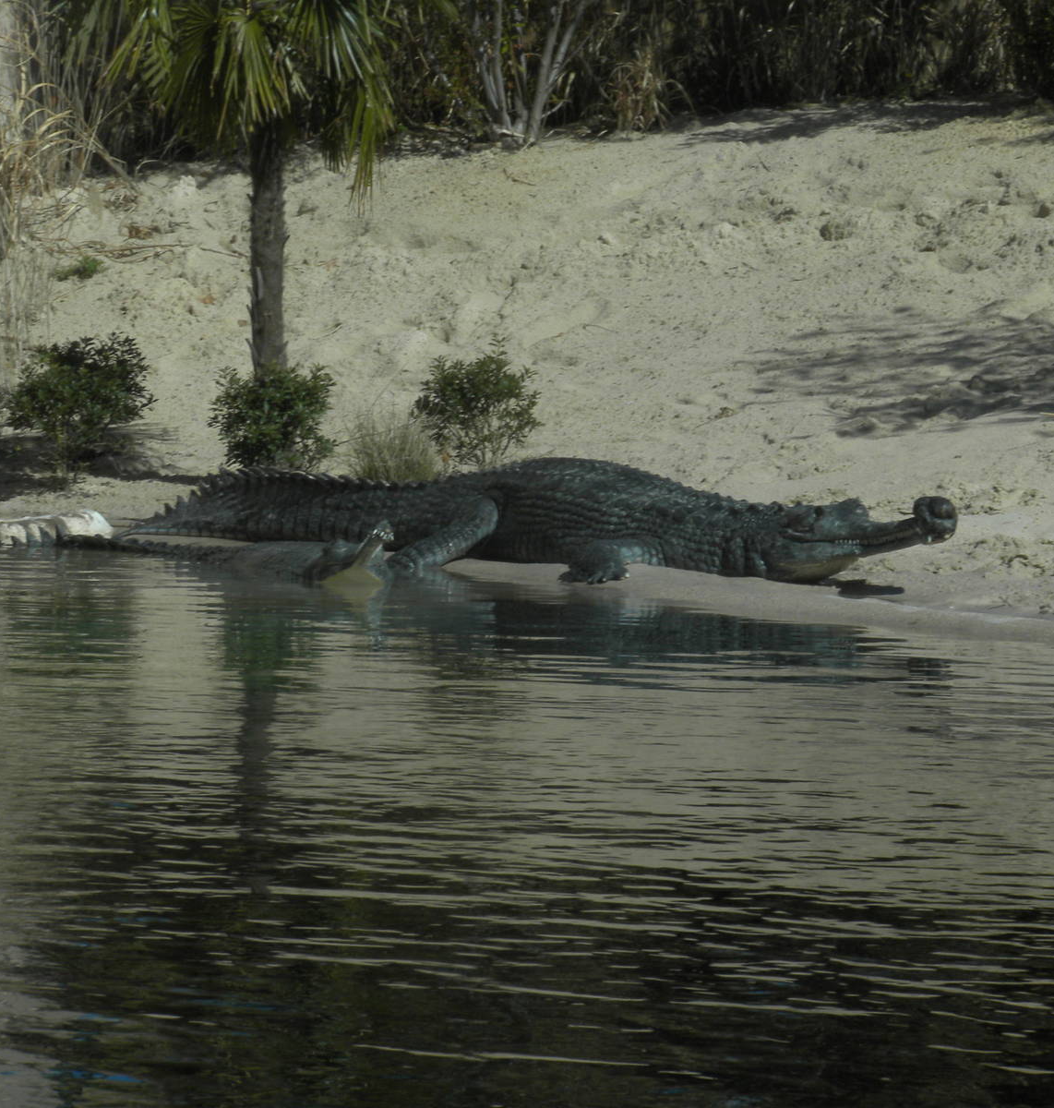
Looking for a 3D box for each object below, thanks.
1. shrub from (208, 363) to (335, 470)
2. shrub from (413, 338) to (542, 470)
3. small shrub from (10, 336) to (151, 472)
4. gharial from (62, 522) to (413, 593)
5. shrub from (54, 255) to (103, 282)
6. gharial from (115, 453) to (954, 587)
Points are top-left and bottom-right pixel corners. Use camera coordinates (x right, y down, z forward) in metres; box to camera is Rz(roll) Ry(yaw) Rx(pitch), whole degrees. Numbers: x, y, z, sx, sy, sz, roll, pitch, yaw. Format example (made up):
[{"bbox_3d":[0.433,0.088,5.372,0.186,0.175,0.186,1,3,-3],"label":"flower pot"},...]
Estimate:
[{"bbox_3d":[-0.876,-0.465,17.400,0.435,0.380,0.420,1,2,-3],"label":"shrub"},{"bbox_3d":[-0.178,-0.522,18.000,0.458,0.491,0.440,1,2,-1],"label":"shrub"},{"bbox_3d":[-1.660,-0.552,18.900,0.550,0.541,0.520,1,2,-5],"label":"small shrub"},{"bbox_3d":[-0.860,0.001,13.807,0.450,0.280,2.600,0,2,-28],"label":"gharial"},{"bbox_3d":[-1.883,-1.198,21.300,0.208,0.116,0.190,1,2,-5],"label":"shrub"},{"bbox_3d":[-0.077,-0.116,14.103,0.750,0.340,3.600,0,2,-43],"label":"gharial"}]

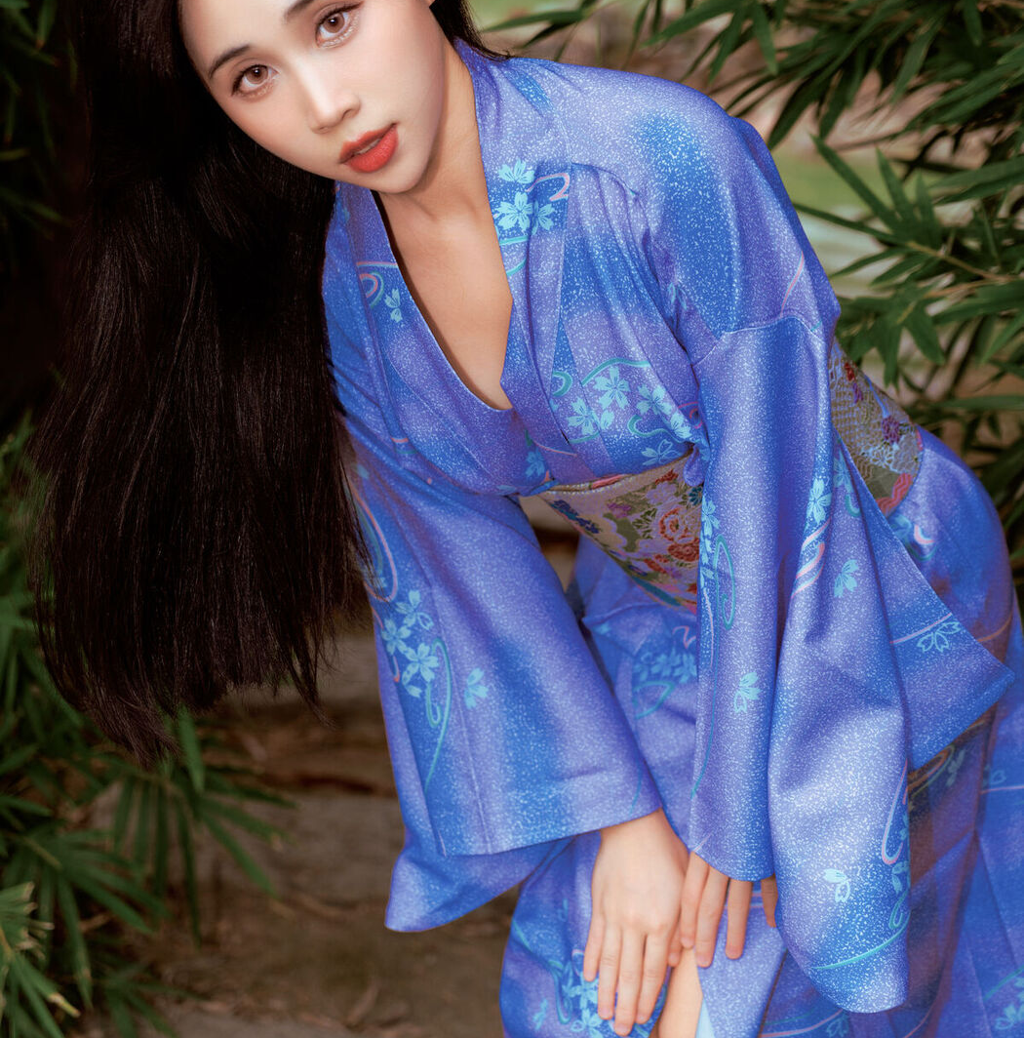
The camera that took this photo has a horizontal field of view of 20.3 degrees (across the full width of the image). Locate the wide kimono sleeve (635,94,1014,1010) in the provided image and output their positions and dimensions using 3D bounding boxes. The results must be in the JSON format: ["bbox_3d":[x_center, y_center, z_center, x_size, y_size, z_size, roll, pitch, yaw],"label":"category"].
[{"bbox_3d":[0.225,0.012,1.970,0.240,0.620,0.310,5,12,25],"label":"wide kimono sleeve"}]

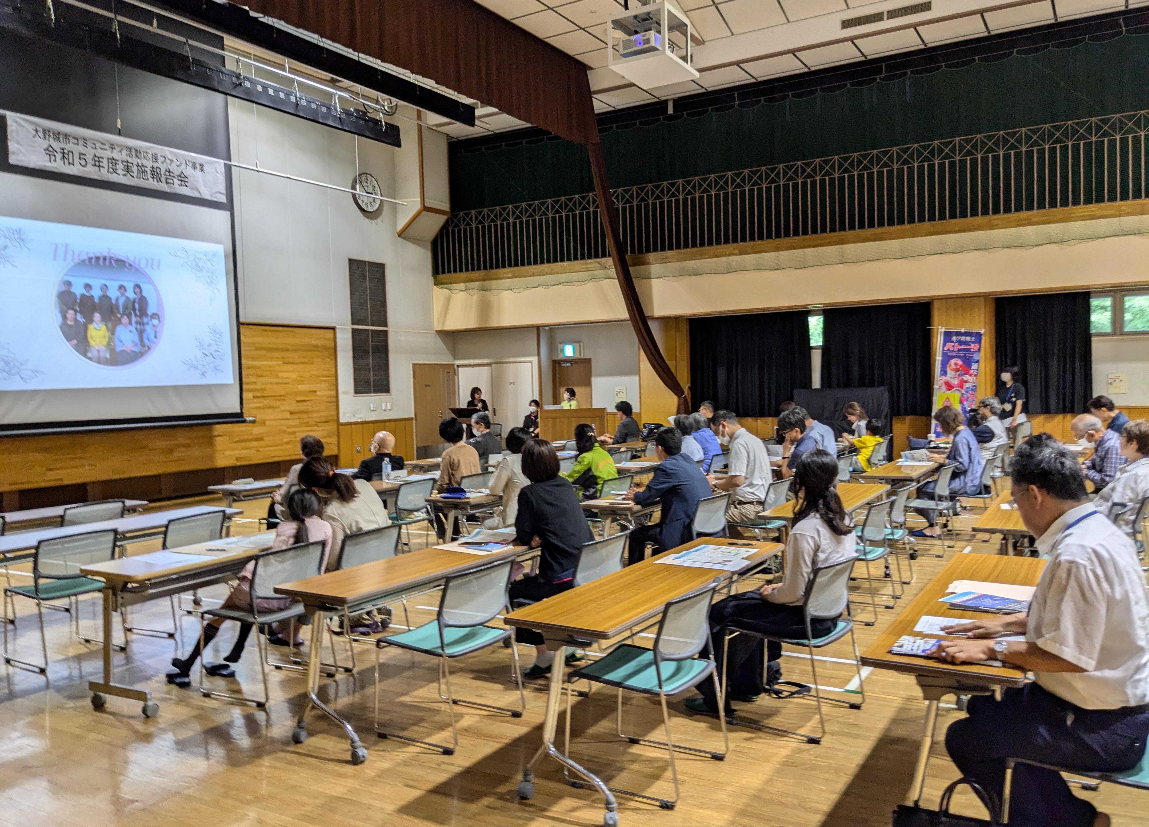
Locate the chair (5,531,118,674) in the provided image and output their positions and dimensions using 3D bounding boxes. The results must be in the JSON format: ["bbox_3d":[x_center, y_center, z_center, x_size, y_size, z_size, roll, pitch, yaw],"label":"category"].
[{"bbox_3d":[-3.086,1.073,5.392,0.530,0.755,0.500,0,2,31],"label":"chair"}]

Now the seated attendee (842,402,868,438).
[{"bbox_3d":[3.505,0.457,11.043,0.680,1.210,0.460,0,3,32],"label":"seated attendee"}]

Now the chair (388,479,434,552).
[{"bbox_3d":[-1.536,0.944,7.864,0.530,0.755,0.500,0,2,31],"label":"chair"}]

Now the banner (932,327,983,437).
[{"bbox_3d":[5.669,-0.264,13.384,0.620,1.980,0.080,2,4,24],"label":"banner"}]

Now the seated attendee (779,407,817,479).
[{"bbox_3d":[2.005,0.572,8.246,0.720,1.270,0.500,0,3,32],"label":"seated attendee"}]

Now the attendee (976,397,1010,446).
[{"bbox_3d":[4.375,0.456,9.620,0.720,1.280,0.500,0,3,32],"label":"attendee"}]

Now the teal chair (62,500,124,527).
[{"bbox_3d":[-3.749,1.040,6.762,0.530,0.755,0.500,0,2,27],"label":"teal chair"}]

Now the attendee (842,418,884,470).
[{"bbox_3d":[3.387,0.540,10.496,0.520,0.960,0.400,0,2,28],"label":"attendee"}]

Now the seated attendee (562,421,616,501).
[{"bbox_3d":[0.031,0.684,7.577,0.720,1.210,0.520,0,2,32],"label":"seated attendee"}]

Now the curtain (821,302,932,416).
[{"bbox_3d":[4.847,-0.847,14.475,1.742,1.804,0.140,0,3,32],"label":"curtain"}]

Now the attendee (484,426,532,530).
[{"bbox_3d":[-0.496,0.720,6.641,0.700,1.240,0.500,0,2,31],"label":"attendee"}]

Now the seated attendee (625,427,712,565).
[{"bbox_3d":[0.654,0.704,6.217,0.710,1.230,0.520,0,3,32],"label":"seated attendee"}]

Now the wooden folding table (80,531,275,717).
[{"bbox_3d":[-1.780,1.080,5.116,0.460,0.700,1.800,0,2,31],"label":"wooden folding table"}]

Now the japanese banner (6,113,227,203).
[{"bbox_3d":[-6.101,-3.427,12.270,0.030,0.620,3.140,0,2,31],"label":"japanese banner"}]

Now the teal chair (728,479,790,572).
[{"bbox_3d":[1.433,0.892,7.204,0.530,0.755,0.500,0,2,28],"label":"teal chair"}]

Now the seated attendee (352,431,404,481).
[{"bbox_3d":[-1.990,0.731,8.703,0.700,1.150,0.520,0,2,32],"label":"seated attendee"}]

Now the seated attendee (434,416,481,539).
[{"bbox_3d":[-1.139,0.665,8.301,0.760,1.260,0.500,0,2,31],"label":"seated attendee"}]

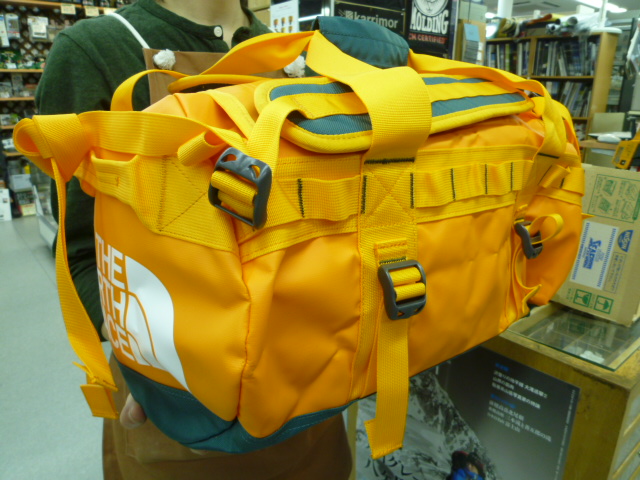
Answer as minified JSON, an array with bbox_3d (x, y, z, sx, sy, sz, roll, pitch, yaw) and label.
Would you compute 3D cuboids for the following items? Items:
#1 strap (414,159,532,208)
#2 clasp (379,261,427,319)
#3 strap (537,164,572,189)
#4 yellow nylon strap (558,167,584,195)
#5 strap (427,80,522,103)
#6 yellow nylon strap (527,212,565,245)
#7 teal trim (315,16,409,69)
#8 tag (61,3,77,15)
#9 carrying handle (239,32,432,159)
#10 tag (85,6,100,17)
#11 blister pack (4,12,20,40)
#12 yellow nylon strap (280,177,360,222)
[{"bbox_3d":[0.198,-0.072,0.571,0.225,0.038,0.014,-10,20,-34],"label":"strap"},{"bbox_3d":[0.087,0.053,0.488,0.050,0.058,0.018,-10,20,-34],"label":"clasp"},{"bbox_3d":[0.336,-0.091,0.660,0.052,0.036,0.020,-10,20,-34],"label":"strap"},{"bbox_3d":[0.376,-0.089,0.690,0.045,0.036,0.014,-10,20,-34],"label":"yellow nylon strap"},{"bbox_3d":[0.238,-0.224,0.693,0.230,0.012,0.040,-16,57,-33],"label":"strap"},{"bbox_3d":[0.302,-0.015,0.620,0.040,0.036,0.035,-10,20,-34],"label":"yellow nylon strap"},{"bbox_3d":[0.056,-0.265,0.620,0.125,0.055,0.060,-2,16,-36],"label":"teal trim"},{"bbox_3d":[-2.122,-1.953,3.900,0.127,0.087,0.008,-14,23,-37],"label":"tag"},{"bbox_3d":[0.031,-0.164,0.554,0.150,0.145,0.220,-10,20,-34],"label":"carrying handle"},{"bbox_3d":[-1.994,-2.002,4.050,0.123,0.087,0.008,-14,23,-37],"label":"tag"},{"bbox_3d":[-2.925,-2.034,4.400,0.104,0.220,0.030,-8,19,-24],"label":"blister pack"},{"bbox_3d":[0.002,-0.039,0.435,0.089,0.038,0.012,-10,20,-34],"label":"yellow nylon strap"}]

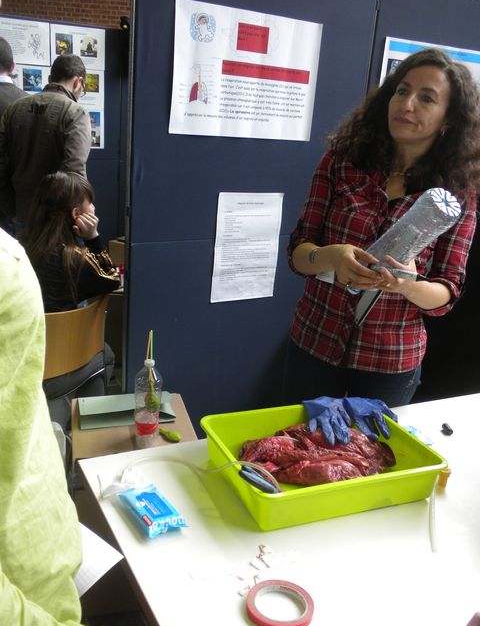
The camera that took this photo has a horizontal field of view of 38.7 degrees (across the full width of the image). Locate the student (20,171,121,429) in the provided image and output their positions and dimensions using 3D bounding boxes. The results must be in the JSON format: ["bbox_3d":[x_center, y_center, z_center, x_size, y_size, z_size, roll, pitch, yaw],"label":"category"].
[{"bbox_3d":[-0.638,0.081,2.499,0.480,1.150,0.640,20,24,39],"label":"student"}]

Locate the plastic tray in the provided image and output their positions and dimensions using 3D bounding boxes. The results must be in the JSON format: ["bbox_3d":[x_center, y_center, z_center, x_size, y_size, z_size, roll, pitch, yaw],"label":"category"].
[{"bbox_3d":[0.158,0.291,1.371,0.390,0.085,0.300,-4,20,-23],"label":"plastic tray"}]

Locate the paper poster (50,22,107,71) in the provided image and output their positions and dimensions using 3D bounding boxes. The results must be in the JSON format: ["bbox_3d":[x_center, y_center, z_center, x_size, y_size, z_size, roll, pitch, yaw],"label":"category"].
[{"bbox_3d":[-0.857,-1.409,3.638,0.297,0.210,0.010,-8,22,-32],"label":"paper poster"}]

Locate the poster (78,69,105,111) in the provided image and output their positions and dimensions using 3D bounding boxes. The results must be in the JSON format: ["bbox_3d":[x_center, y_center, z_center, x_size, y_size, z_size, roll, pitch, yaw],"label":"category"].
[{"bbox_3d":[-0.872,-1.209,3.705,0.297,0.210,0.010,-8,22,-32],"label":"poster"}]

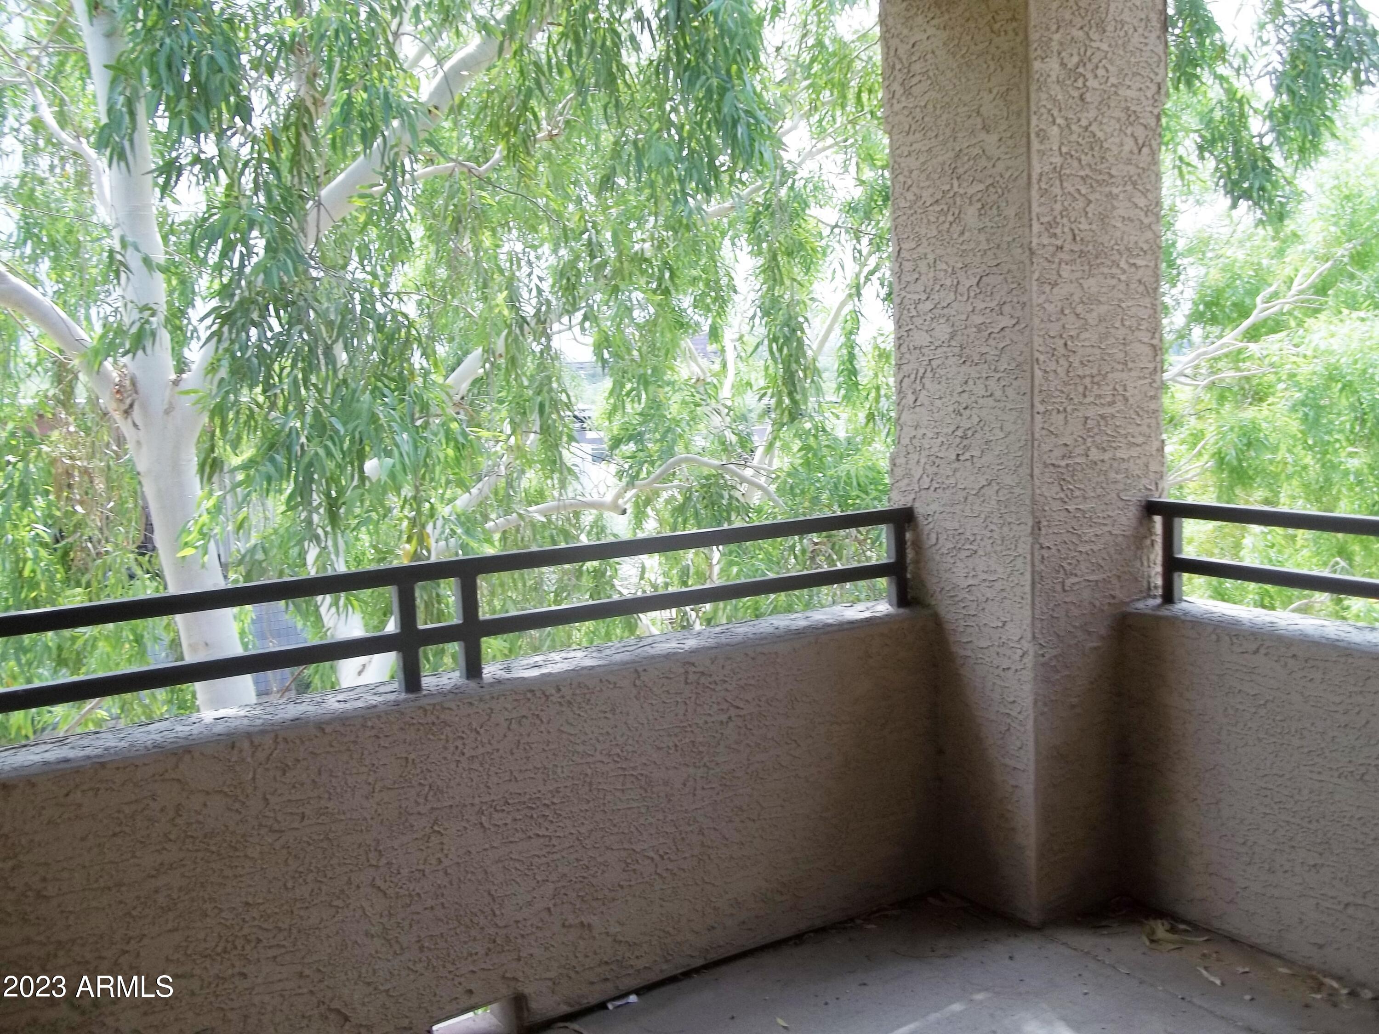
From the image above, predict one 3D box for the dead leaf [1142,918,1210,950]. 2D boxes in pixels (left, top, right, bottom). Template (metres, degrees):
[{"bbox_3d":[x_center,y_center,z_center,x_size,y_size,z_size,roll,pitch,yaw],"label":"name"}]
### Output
[{"bbox_3d":[1.224,1.053,3.213,0.144,0.037,0.097,-1,7,12],"label":"dead leaf"}]

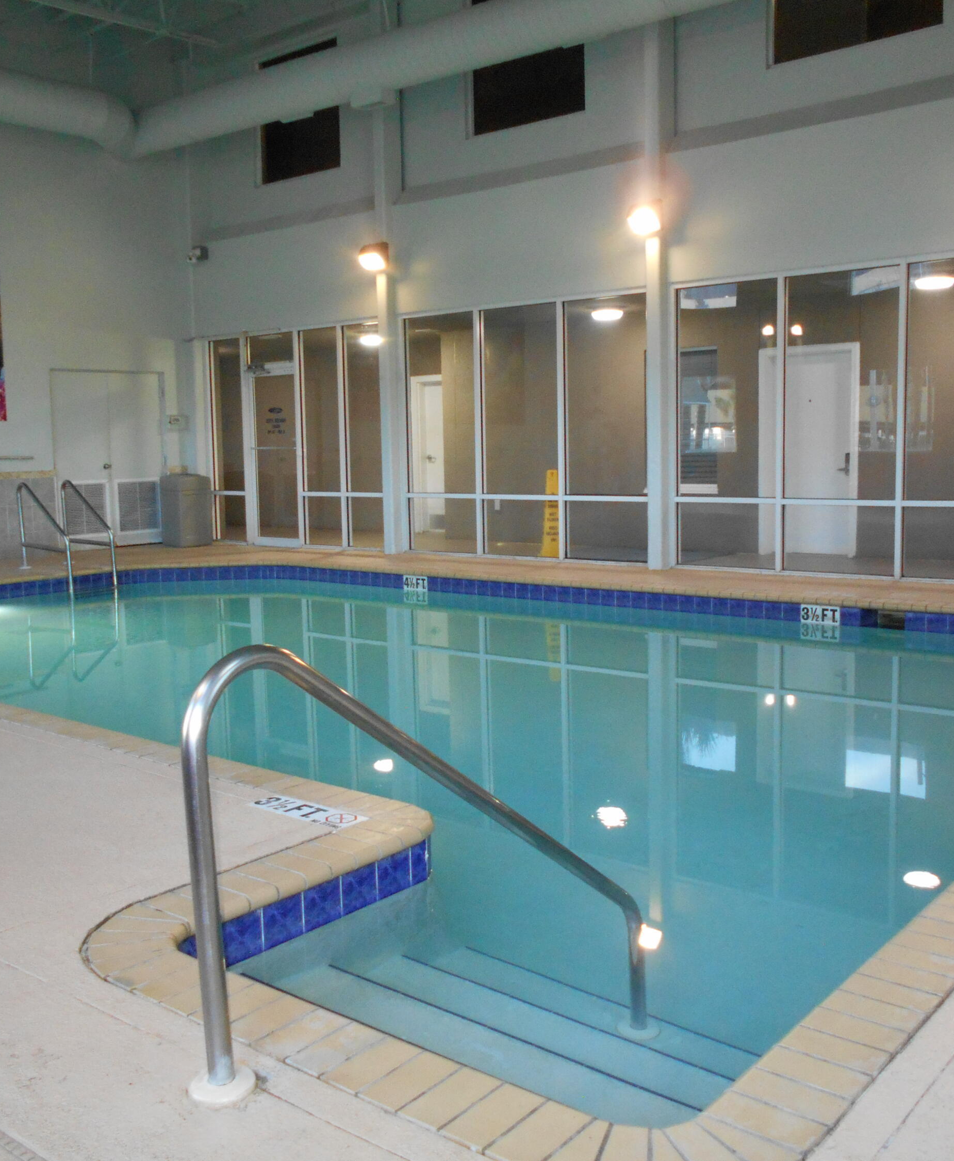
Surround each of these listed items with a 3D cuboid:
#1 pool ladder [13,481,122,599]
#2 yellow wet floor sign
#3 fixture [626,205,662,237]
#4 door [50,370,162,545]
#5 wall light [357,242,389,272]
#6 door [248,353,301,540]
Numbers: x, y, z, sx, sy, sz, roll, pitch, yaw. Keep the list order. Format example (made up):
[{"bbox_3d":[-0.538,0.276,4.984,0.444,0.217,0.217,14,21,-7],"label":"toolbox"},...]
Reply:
[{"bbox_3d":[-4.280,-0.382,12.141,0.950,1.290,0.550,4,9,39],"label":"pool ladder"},{"bbox_3d":[0.796,-0.694,12.040,0.290,0.910,0.280,-1,7,4],"label":"yellow wet floor sign"},{"bbox_3d":[1.477,-3.195,10.289,0.275,0.240,0.185,4,9,39],"label":"fixture"},{"bbox_3d":[-4.535,-1.499,14.521,0.080,2.170,1.550,4,9,39],"label":"door"},{"bbox_3d":[-1.109,-3.470,12.470,0.275,0.240,0.185,4,9,39],"label":"wall light"},{"bbox_3d":[-2.478,-1.525,14.160,0.940,2.200,0.070,4,9,39],"label":"door"}]

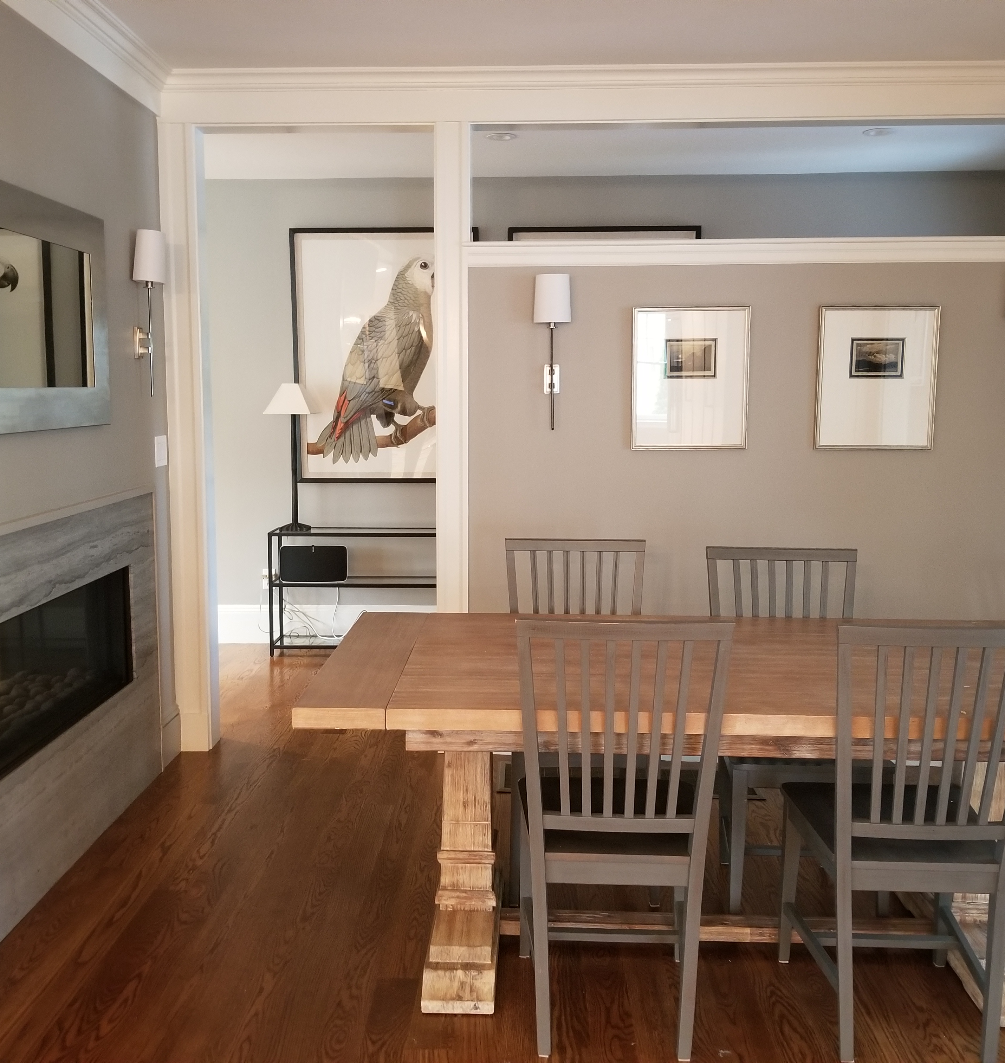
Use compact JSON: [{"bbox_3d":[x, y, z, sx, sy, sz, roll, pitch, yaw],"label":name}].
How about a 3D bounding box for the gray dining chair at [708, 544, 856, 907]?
[{"bbox_3d":[0.822,0.559,2.990,0.450,0.972,0.520,1,8,4],"label":"gray dining chair"}]

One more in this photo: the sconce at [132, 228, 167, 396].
[{"bbox_3d":[-1.254,-0.775,3.798,0.107,0.575,0.140,0,8,1],"label":"sconce"}]

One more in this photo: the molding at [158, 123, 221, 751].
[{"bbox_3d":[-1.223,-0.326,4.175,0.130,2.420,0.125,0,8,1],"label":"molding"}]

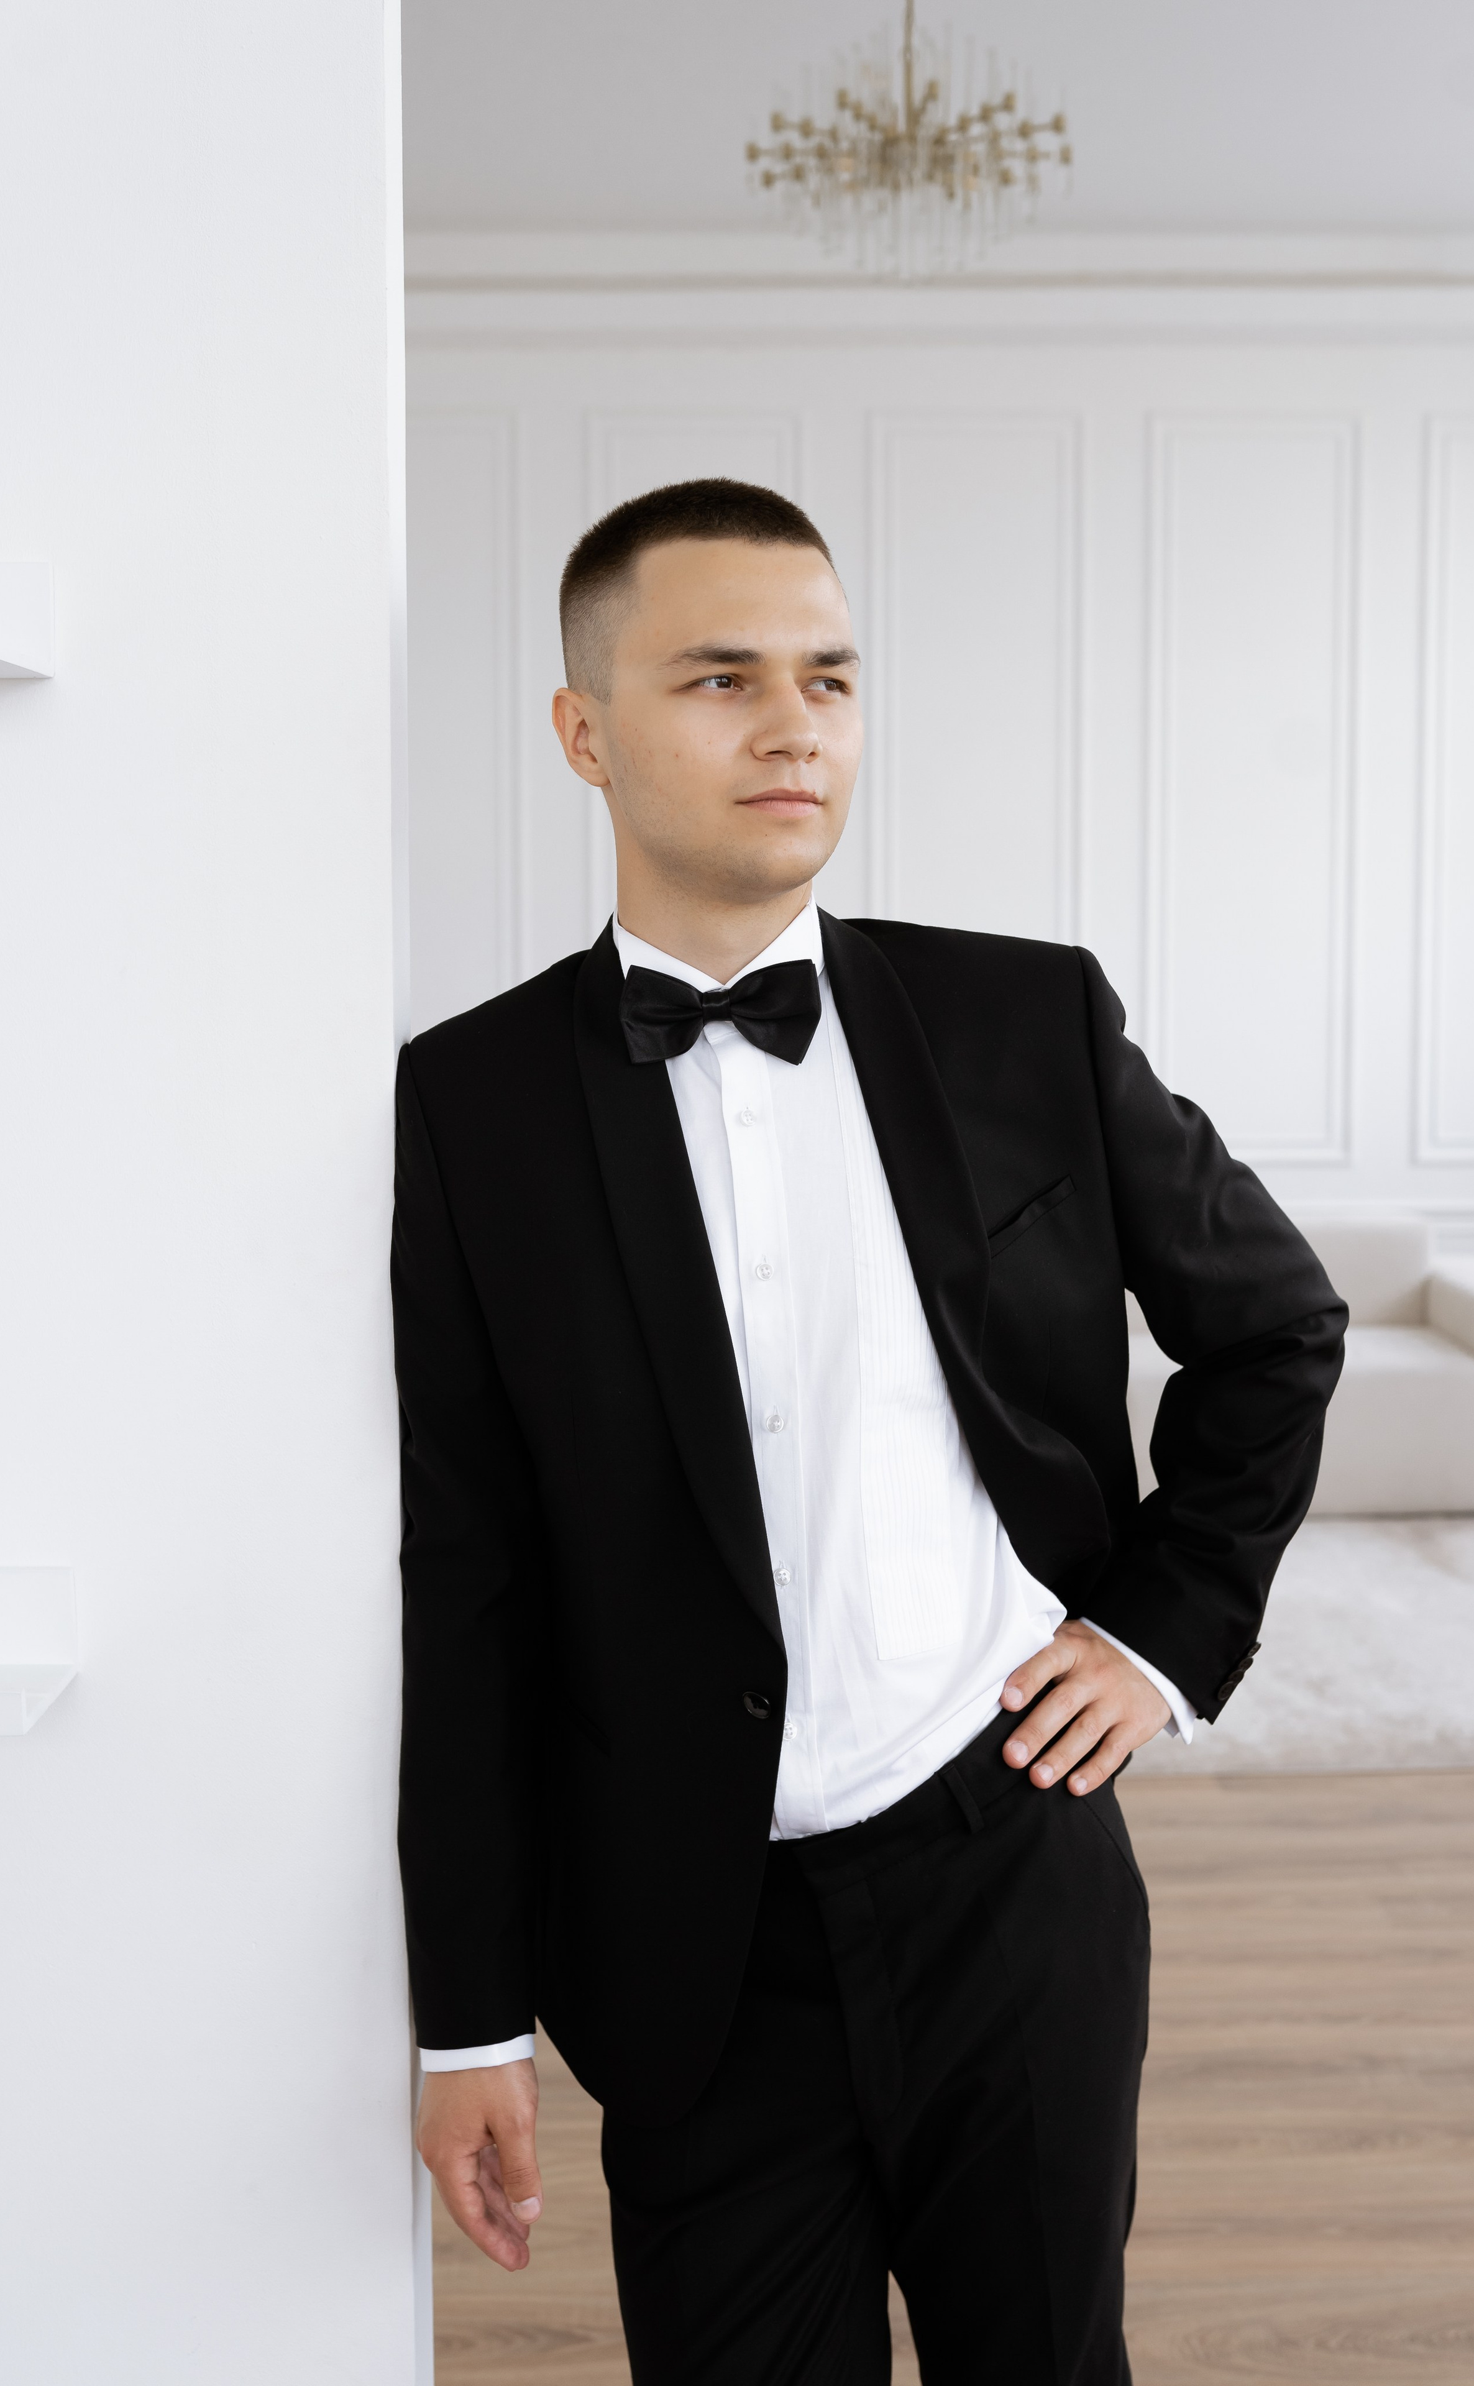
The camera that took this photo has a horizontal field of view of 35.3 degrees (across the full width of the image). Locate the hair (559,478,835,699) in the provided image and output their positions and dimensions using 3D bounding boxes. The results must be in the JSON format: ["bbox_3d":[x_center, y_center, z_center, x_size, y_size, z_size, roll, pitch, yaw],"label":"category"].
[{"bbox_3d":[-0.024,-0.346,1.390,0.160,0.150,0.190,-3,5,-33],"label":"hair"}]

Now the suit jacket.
[{"bbox_3d":[0.079,0.198,1.420,0.570,0.740,0.310,-2,4,5],"label":"suit jacket"}]

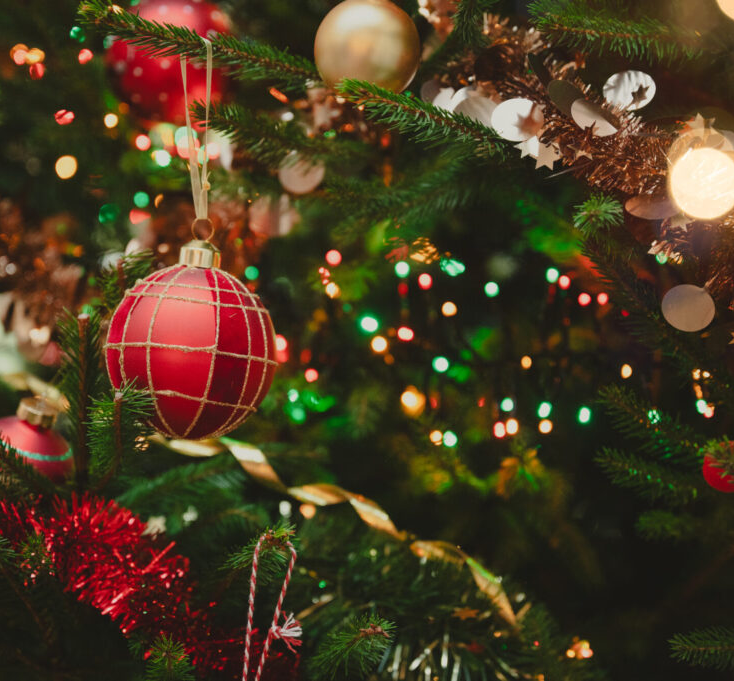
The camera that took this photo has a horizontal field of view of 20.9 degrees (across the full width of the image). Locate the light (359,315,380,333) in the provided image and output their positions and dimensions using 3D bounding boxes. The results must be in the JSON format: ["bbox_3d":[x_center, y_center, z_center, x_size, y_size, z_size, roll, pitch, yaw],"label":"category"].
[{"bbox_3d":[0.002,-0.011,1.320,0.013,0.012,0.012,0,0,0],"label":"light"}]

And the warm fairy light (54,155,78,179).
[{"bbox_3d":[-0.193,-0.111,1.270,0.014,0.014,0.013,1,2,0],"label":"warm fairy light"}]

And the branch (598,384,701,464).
[{"bbox_3d":[0.156,0.046,1.100,0.072,0.030,0.034,33,-9,-14],"label":"branch"}]

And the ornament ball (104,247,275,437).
[{"bbox_3d":[-0.083,0.000,0.940,0.080,0.095,0.080,5,0,0],"label":"ornament ball"}]

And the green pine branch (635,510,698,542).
[{"bbox_3d":[0.173,0.107,1.150,0.040,0.019,0.026,7,-4,-37],"label":"green pine branch"}]

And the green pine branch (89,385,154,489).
[{"bbox_3d":[-0.112,0.044,0.910,0.030,0.048,0.030,1,2,0],"label":"green pine branch"}]

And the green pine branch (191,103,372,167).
[{"bbox_3d":[-0.045,-0.108,1.040,0.095,0.031,0.045,14,0,-15],"label":"green pine branch"}]

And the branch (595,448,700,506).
[{"bbox_3d":[0.144,0.070,1.020,0.056,0.025,0.034,14,0,-15],"label":"branch"}]

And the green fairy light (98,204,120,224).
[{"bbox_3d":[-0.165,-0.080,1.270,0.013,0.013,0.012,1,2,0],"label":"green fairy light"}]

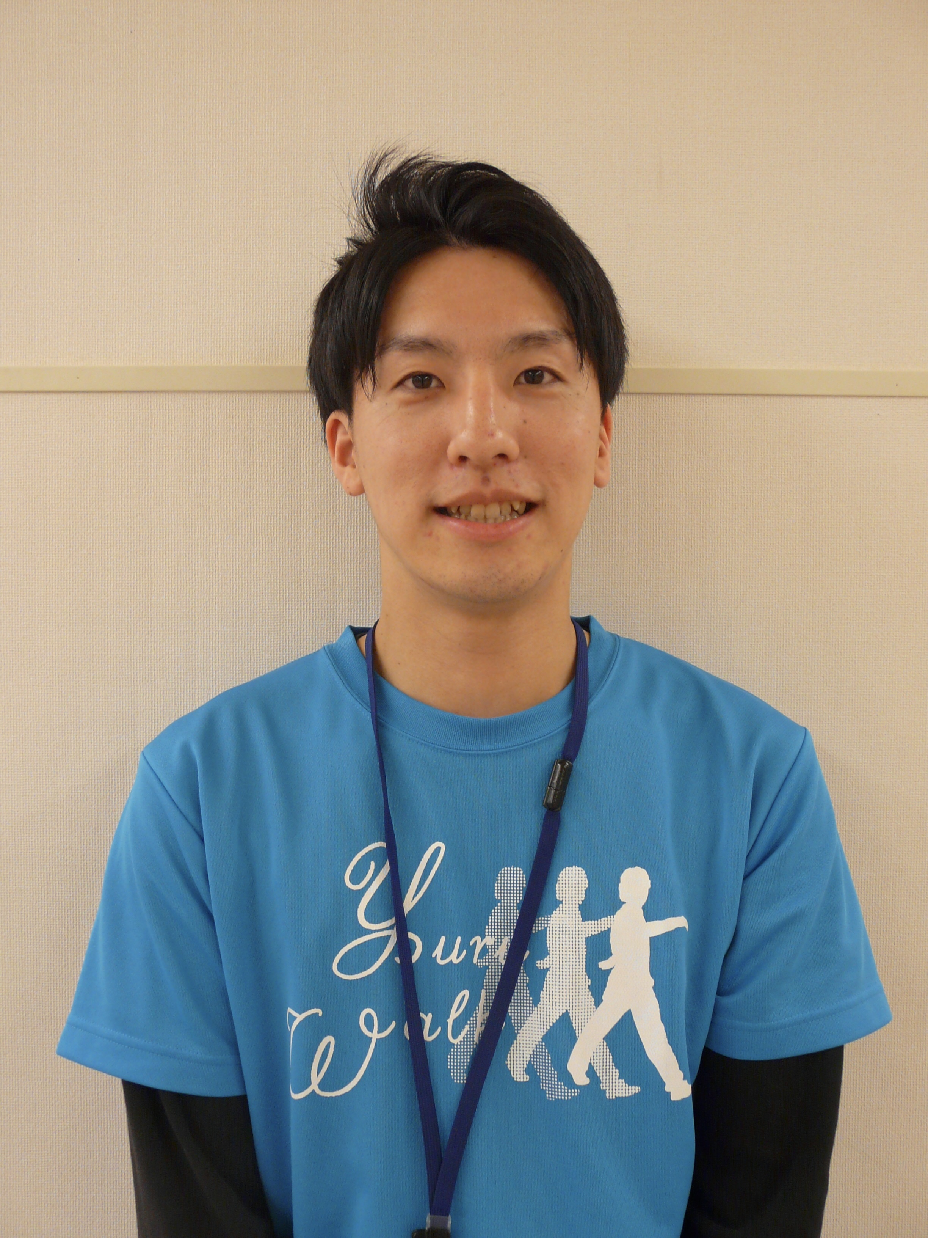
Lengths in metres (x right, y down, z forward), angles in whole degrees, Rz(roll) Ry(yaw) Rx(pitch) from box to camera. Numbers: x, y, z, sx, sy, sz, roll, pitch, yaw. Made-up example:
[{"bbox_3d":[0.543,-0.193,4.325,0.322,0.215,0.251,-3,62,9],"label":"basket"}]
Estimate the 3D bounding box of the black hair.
[{"bbox_3d":[0.003,-0.193,0.755,0.205,0.200,0.215,-2,1,-4],"label":"black hair"}]

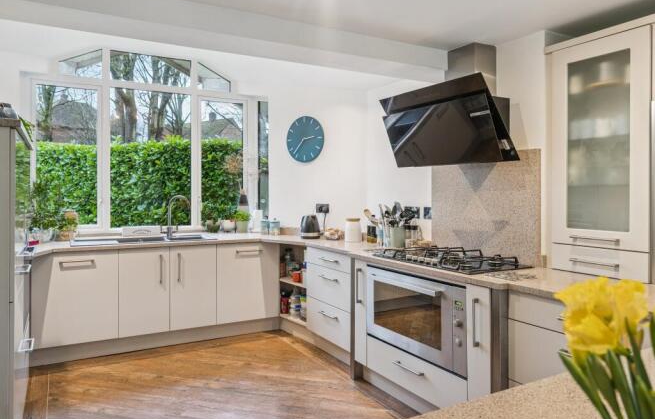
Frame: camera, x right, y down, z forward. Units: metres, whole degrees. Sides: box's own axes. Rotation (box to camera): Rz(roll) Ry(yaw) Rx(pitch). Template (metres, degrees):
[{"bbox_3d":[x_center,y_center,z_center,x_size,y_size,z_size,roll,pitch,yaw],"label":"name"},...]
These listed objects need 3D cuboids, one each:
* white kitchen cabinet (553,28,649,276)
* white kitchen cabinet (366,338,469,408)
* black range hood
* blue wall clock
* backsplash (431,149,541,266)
[{"bbox_3d":[1.526,-0.264,2.385,0.360,1.200,0.492,-1,2,-29],"label":"white kitchen cabinet"},{"bbox_3d":[0.723,0.982,2.854,0.520,0.220,0.900,-1,2,-29],"label":"white kitchen cabinet"},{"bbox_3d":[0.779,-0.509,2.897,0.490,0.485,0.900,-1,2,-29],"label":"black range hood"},{"bbox_3d":[-0.216,-0.690,4.500,0.455,0.455,0.045,1,1,34],"label":"blue wall clock"},{"bbox_3d":[1.015,-0.021,3.045,0.025,0.683,0.920,-1,2,-29],"label":"backsplash"}]

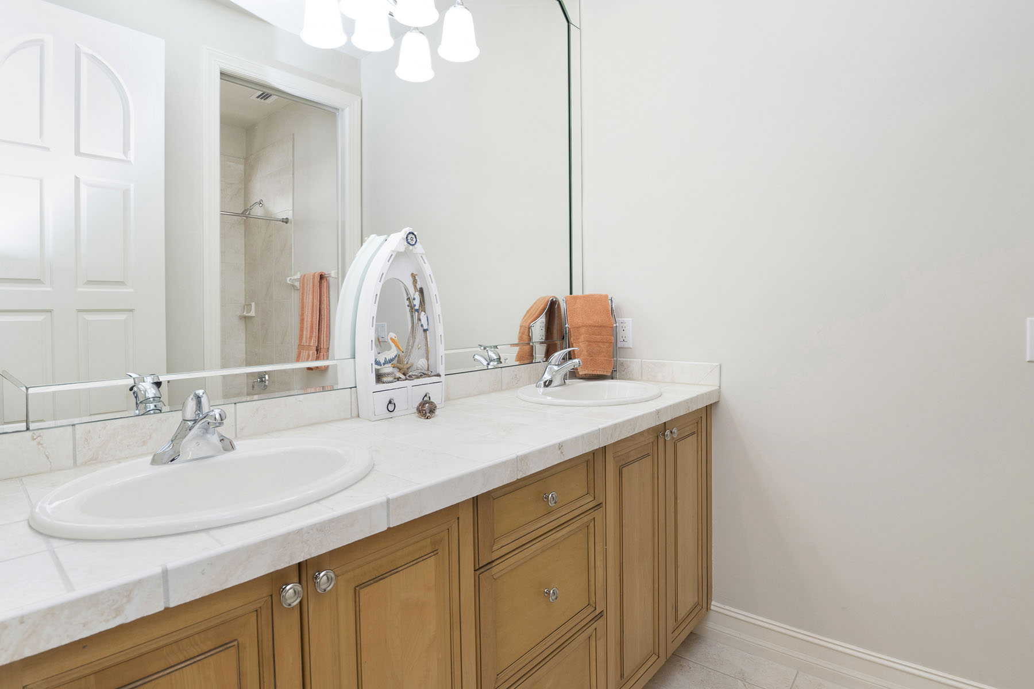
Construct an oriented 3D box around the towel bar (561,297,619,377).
[{"bbox_3d":[0.284,-0.026,1.560,0.200,0.325,0.120,-1,2,0],"label":"towel bar"}]

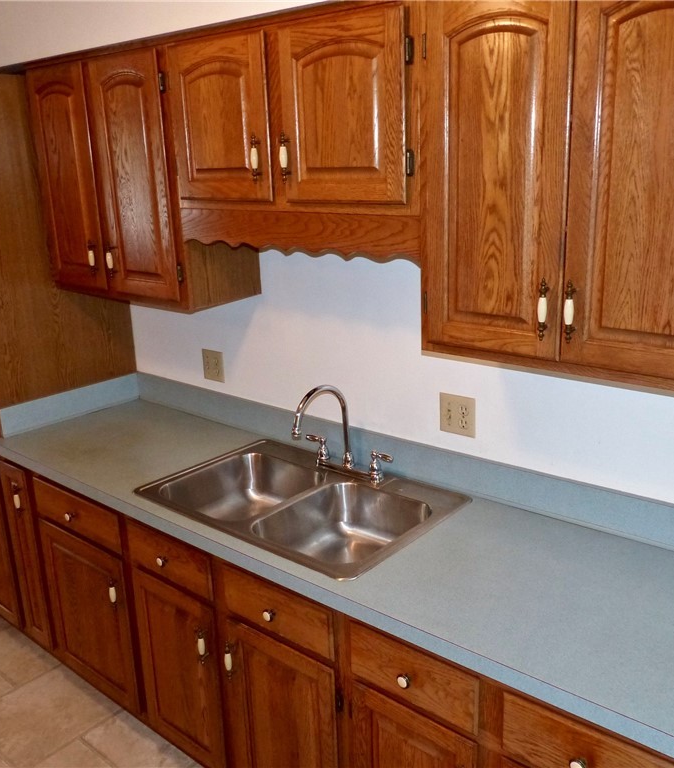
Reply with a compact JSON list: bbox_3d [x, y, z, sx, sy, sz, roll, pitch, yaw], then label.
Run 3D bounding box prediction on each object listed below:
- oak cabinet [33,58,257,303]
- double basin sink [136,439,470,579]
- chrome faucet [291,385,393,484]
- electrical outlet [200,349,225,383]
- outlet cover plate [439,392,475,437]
[{"bbox_3d":[-0.661,-0.673,2.508,0.763,0.764,0.320,11,21,39],"label":"oak cabinet"},{"bbox_3d":[-0.107,0.395,2.126,0.834,0.172,0.557,11,21,39],"label":"double basin sink"},{"bbox_3d":[-0.041,0.143,2.172,0.346,0.287,0.265,11,21,39],"label":"chrome faucet"},{"bbox_3d":[-0.460,-0.066,2.737,0.119,0.113,0.008,11,21,39],"label":"electrical outlet"},{"bbox_3d":[0.338,0.090,2.084,0.115,0.114,0.008,11,21,39],"label":"outlet cover plate"}]

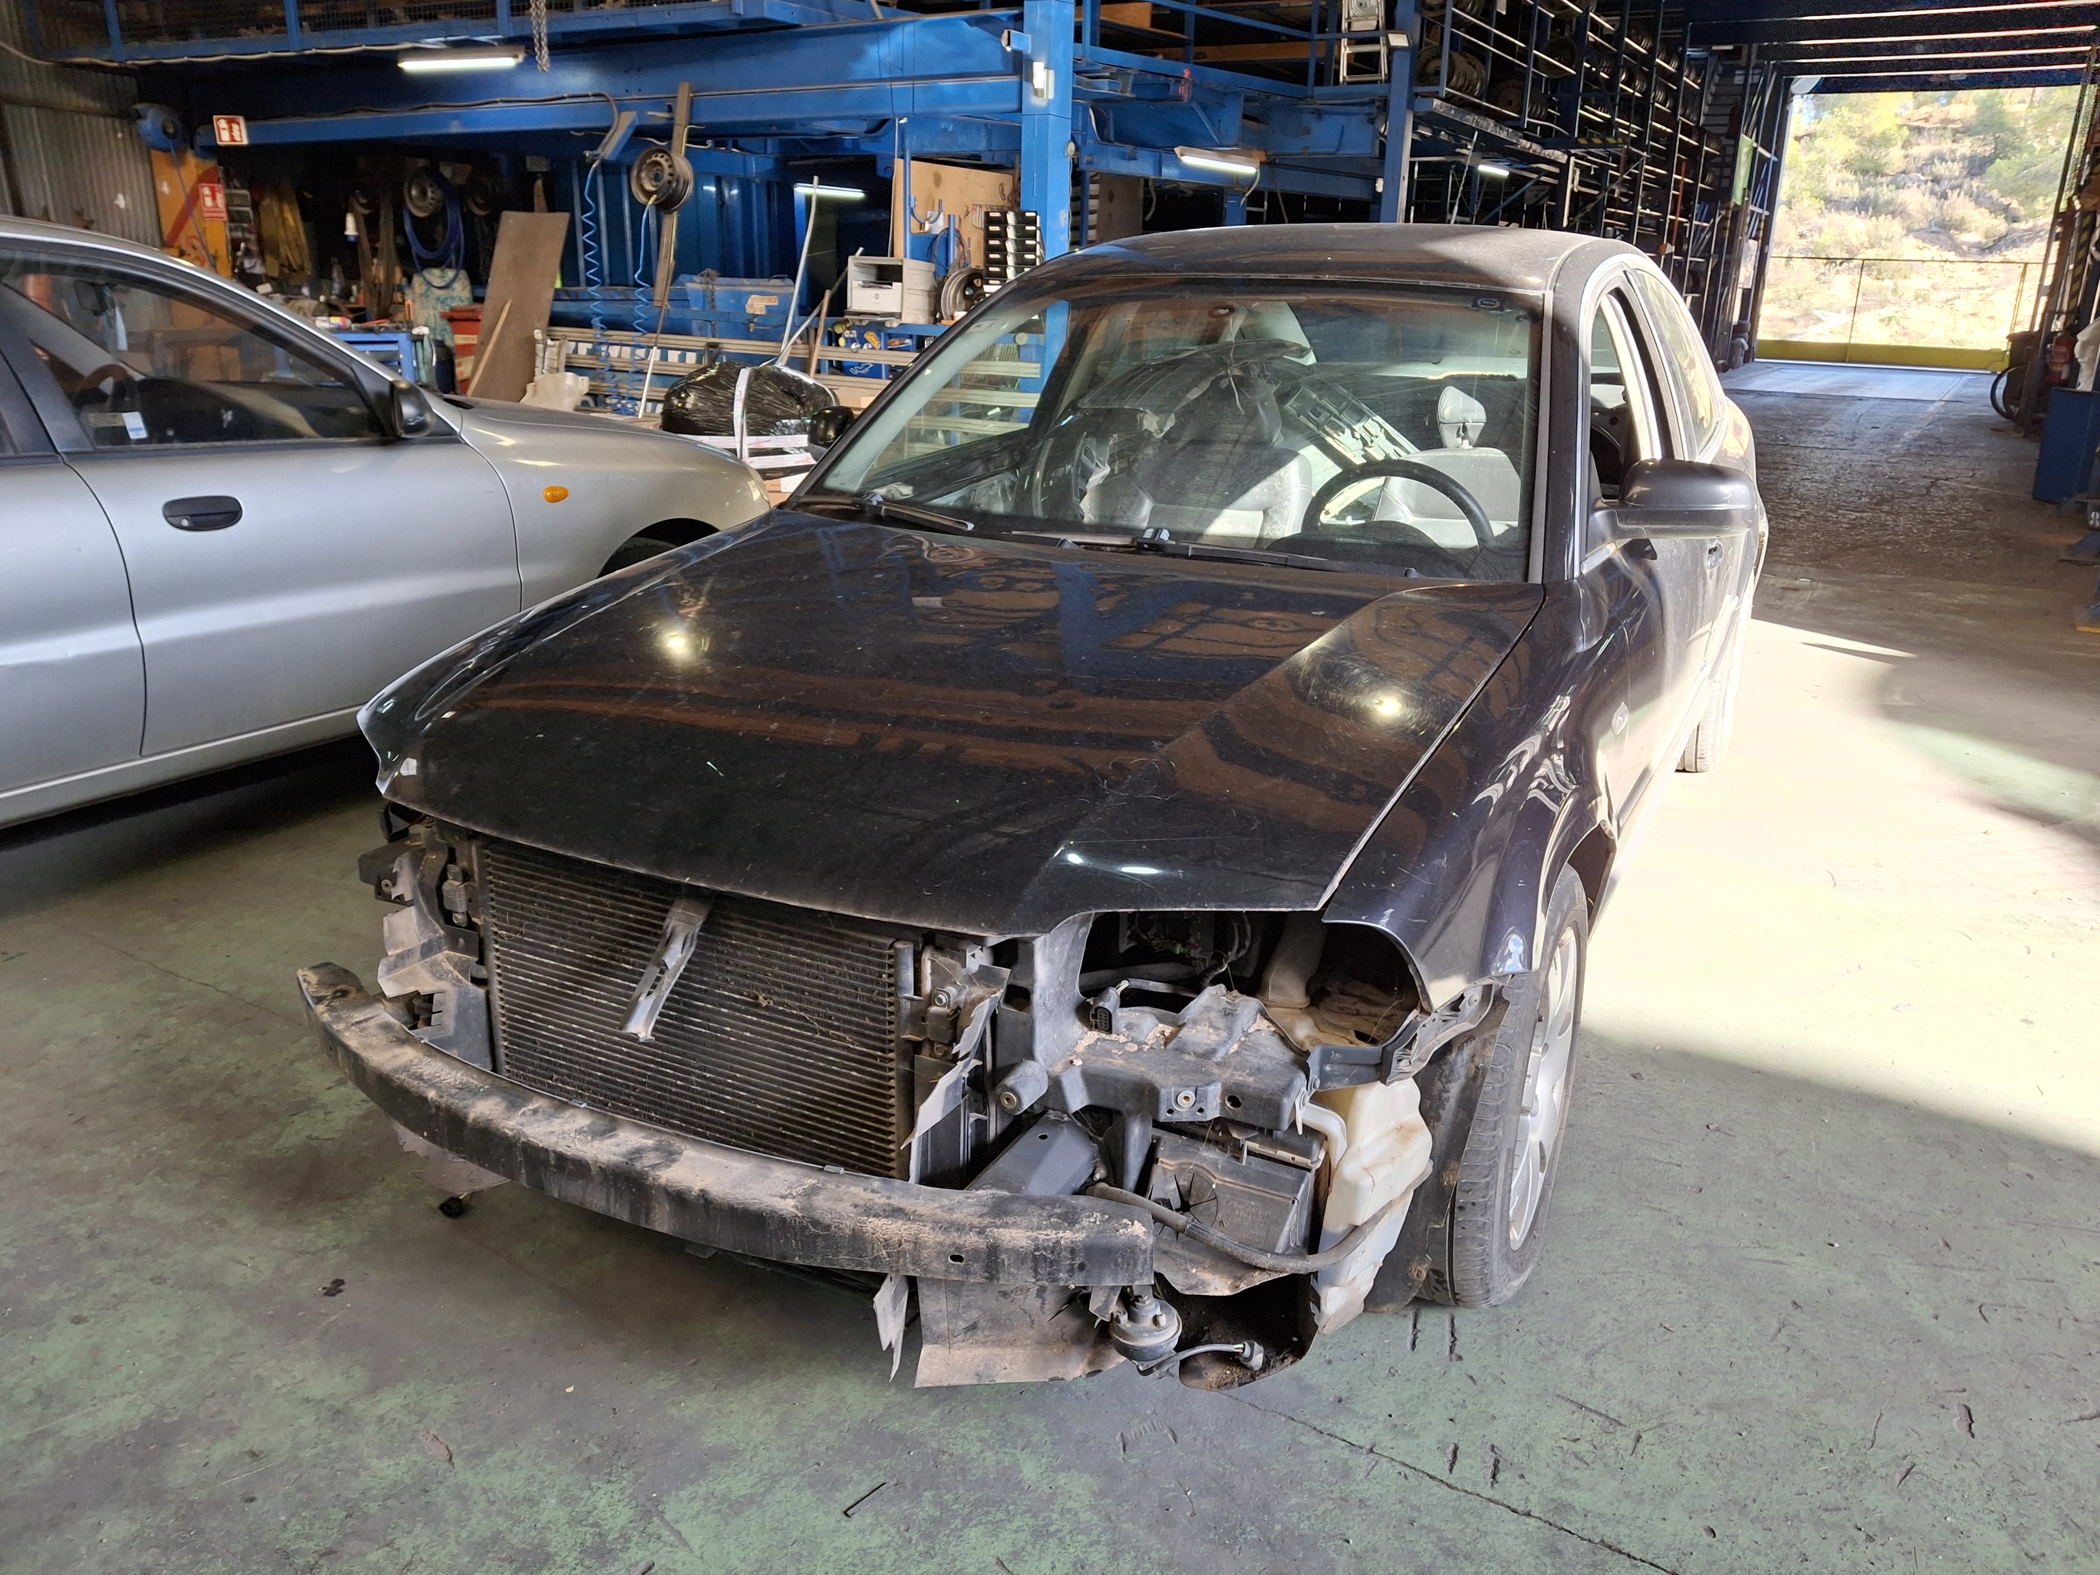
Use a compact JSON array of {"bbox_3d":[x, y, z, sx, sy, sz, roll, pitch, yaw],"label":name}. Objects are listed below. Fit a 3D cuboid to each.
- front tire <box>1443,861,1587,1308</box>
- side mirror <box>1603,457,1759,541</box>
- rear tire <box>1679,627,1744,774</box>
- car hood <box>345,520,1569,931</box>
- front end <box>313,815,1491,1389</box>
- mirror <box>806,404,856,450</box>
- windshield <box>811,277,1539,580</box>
[{"bbox_3d":[0.583,0.393,2.109,0.210,0.625,0.625,9,21,25],"label":"front tire"},{"bbox_3d":[1.050,-0.475,2.514,0.230,0.150,0.140,10,21,27],"label":"side mirror"},{"bbox_3d":[1.873,-0.355,4.360,0.210,0.630,0.630,10,21,27],"label":"rear tire"},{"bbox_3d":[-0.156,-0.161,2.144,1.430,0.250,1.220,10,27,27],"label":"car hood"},{"bbox_3d":[-0.332,0.330,1.903,1.500,0.520,0.550,10,21,27],"label":"front end"},{"bbox_3d":[-0.428,-0.741,3.268,0.215,0.145,0.140,10,21,27],"label":"mirror"},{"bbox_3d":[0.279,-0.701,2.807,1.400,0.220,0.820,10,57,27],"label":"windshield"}]

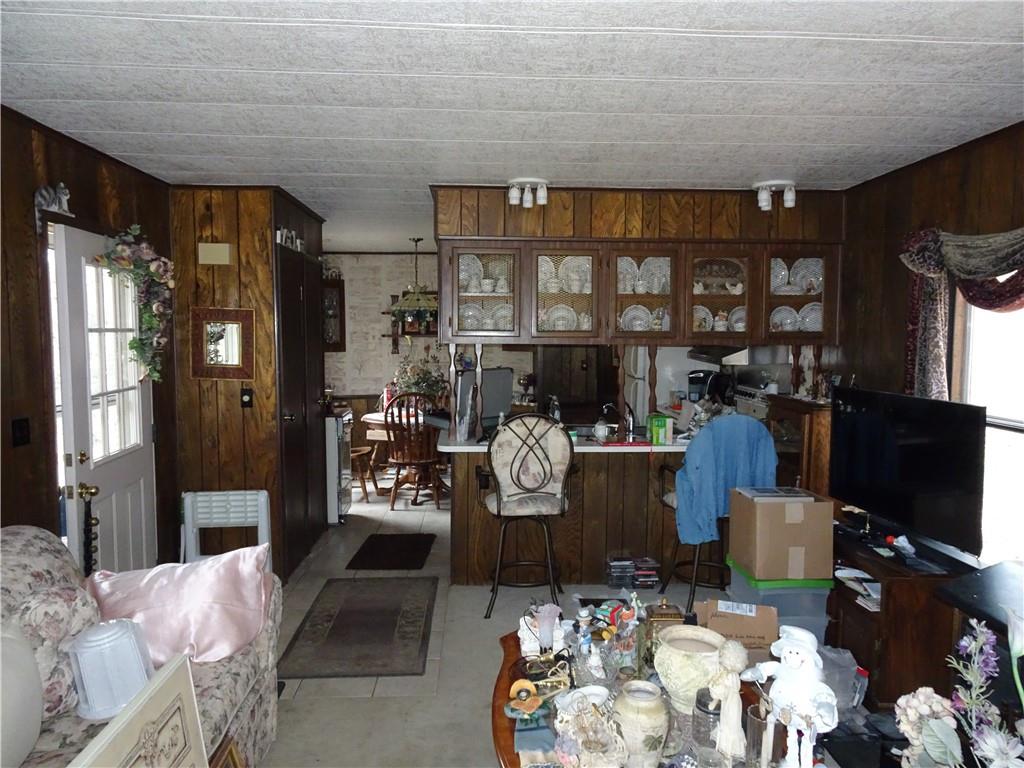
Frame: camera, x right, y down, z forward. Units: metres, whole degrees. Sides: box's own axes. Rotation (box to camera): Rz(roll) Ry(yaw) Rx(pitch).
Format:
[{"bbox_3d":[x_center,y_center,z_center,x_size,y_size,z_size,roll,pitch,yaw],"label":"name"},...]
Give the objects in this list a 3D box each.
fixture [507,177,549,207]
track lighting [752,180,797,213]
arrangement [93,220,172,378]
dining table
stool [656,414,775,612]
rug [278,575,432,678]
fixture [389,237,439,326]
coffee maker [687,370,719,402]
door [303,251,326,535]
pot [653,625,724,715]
[{"bbox_3d":[0.095,-1.077,4.042,0.235,0.145,0.235,0,4,-3],"label":"fixture"},{"bbox_3d":[1.482,-1.050,4.015,0.228,0.149,0.204,0,4,-3],"label":"track lighting"},{"bbox_3d":[-1.891,-0.399,3.627,0.170,0.810,0.700,0,4,-3],"label":"arrangement"},{"bbox_3d":[-0.886,0.688,6.832,1.140,0.745,1.100,0,4,-3],"label":"dining table"},{"bbox_3d":[1.143,0.706,4.051,0.534,1.121,0.542,-1,4,-11],"label":"stool"},{"bbox_3d":[-0.774,1.269,3.844,0.688,0.012,1.269,0,4,-3],"label":"rug"},{"bbox_3d":[-0.874,-0.937,6.593,0.520,0.810,0.520,0,4,-3],"label":"fixture"},{"bbox_3d":[1.711,0.034,6.344,0.220,0.292,0.270,4,6,38],"label":"coffee maker"},{"bbox_3d":[-1.439,0.145,5.237,0.050,2.050,0.630,0,4,-3],"label":"door"},{"bbox_3d":[0.515,0.846,2.082,0.210,0.205,0.210,0,4,0],"label":"pot"}]

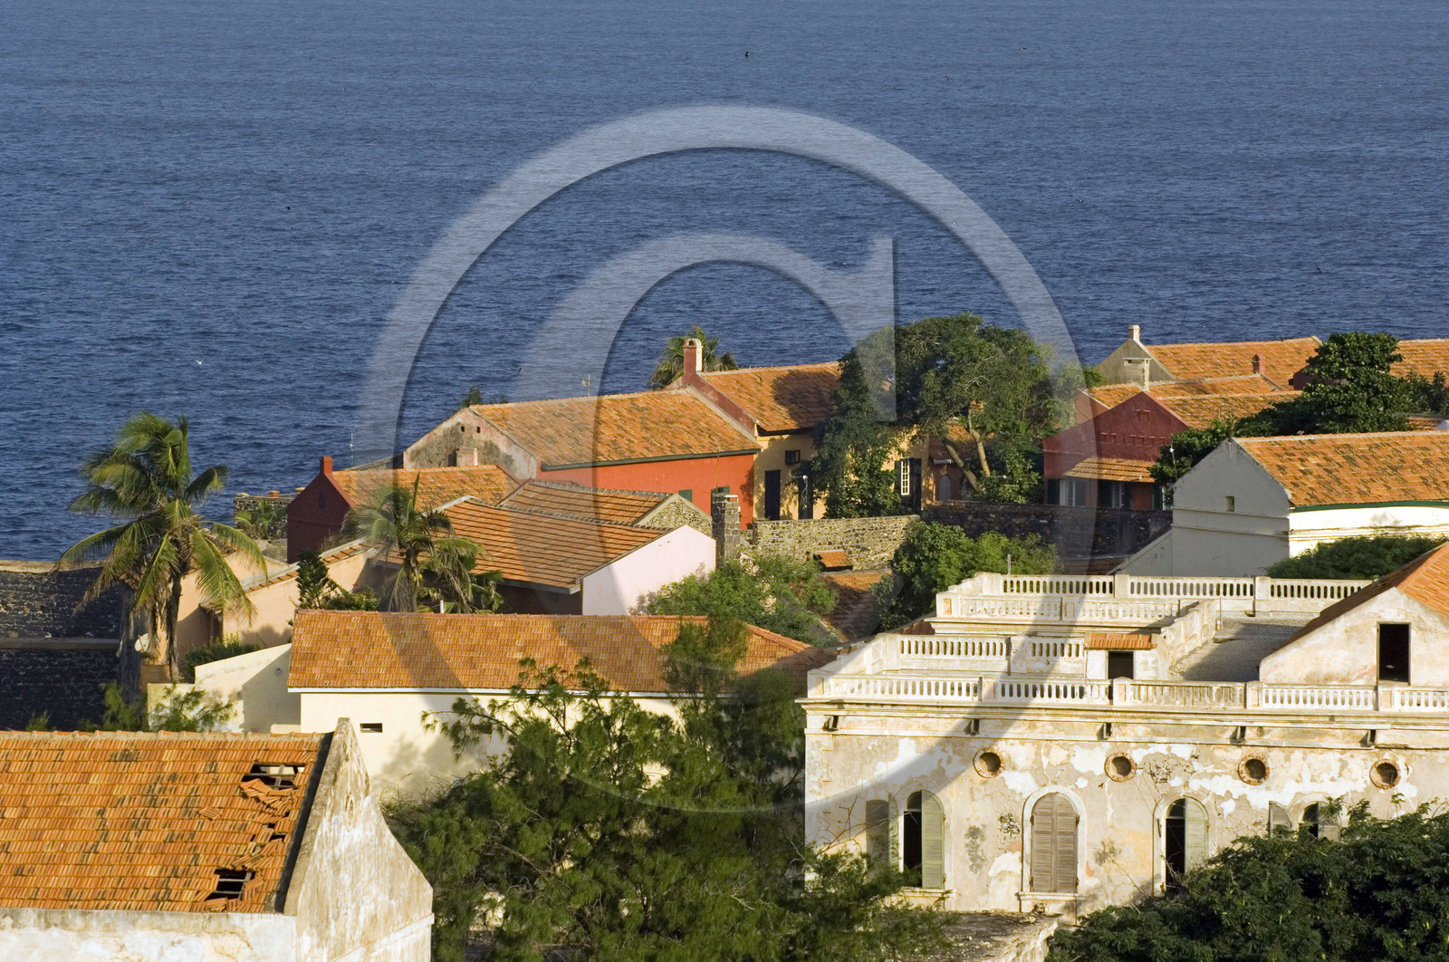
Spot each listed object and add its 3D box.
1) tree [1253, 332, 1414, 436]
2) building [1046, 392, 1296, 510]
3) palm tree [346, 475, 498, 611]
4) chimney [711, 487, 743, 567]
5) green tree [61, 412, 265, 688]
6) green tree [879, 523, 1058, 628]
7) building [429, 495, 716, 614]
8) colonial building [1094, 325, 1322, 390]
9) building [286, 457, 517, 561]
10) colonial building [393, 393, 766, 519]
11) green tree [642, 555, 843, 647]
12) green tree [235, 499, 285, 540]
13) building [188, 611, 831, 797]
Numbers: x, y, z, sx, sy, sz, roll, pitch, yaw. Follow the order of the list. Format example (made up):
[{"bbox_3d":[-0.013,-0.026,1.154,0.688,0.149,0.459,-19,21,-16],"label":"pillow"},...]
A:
[{"bbox_3d":[23.445,-1.093,395.295,6.300,9.390,6.000,0,4,0],"label":"tree"},{"bbox_3d":[20.464,-1.016,432.464,9.600,5.600,10.300,-3,5,-40],"label":"building"},{"bbox_3d":[-10.227,2.811,343.200,5.040,5.900,4.800,0,4,0],"label":"palm tree"},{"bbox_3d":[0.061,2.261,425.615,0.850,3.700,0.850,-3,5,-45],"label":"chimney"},{"bbox_3d":[-19.031,2.357,347.294,6.900,9.370,6.400,0,4,0],"label":"green tree"},{"bbox_3d":[8.211,3.536,345.146,6.020,4.300,5.300,0,4,0],"label":"green tree"},{"bbox_3d":[-6.051,3.459,365.799,5.800,4.700,13.500,-2,4,-28],"label":"building"},{"bbox_3d":[23.479,-3.941,482.740,11.600,7.100,6.400,-3,5,-41],"label":"colonial building"},{"bbox_3d":[-11.284,1.335,374.497,7.800,4.600,5.200,-3,5,-37],"label":"building"},{"bbox_3d":[-5.959,-0.818,432.553,7.500,5.500,14.000,3,5,41],"label":"colonial building"},{"bbox_3d":[0.567,4.203,331.125,6.290,3.700,5.000,0,4,0],"label":"green tree"},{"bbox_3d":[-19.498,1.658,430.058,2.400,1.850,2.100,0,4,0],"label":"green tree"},{"bbox_3d":[-4.699,6.821,305.000,17.800,5.700,7.200,1,4,12],"label":"building"}]

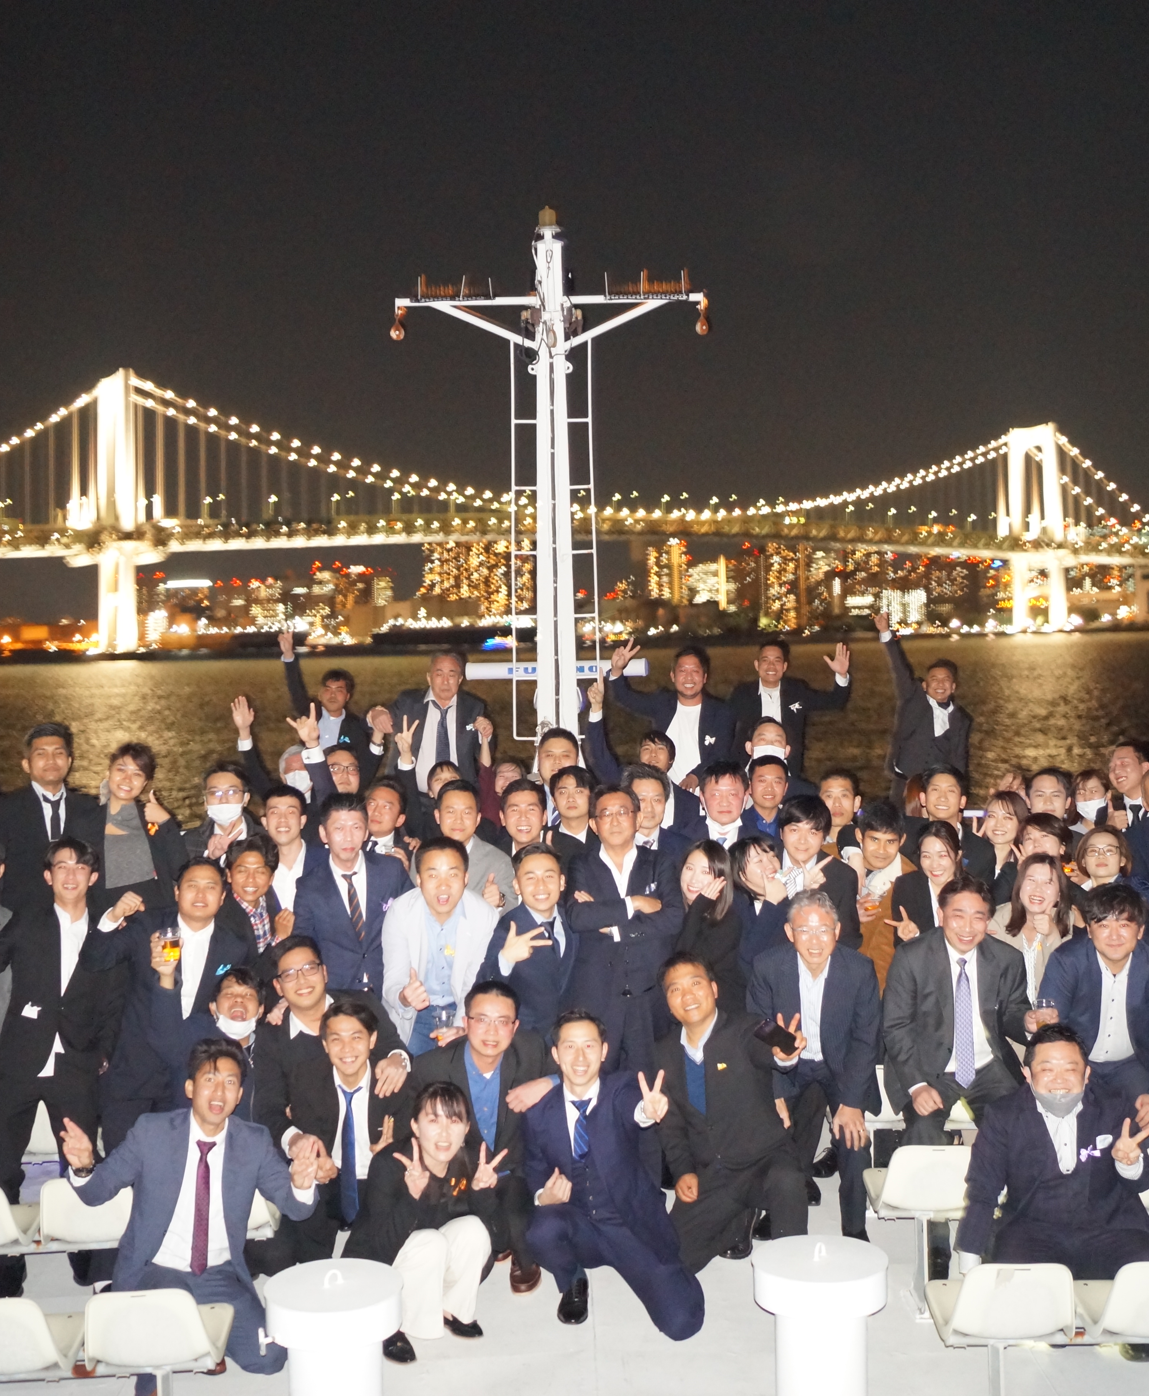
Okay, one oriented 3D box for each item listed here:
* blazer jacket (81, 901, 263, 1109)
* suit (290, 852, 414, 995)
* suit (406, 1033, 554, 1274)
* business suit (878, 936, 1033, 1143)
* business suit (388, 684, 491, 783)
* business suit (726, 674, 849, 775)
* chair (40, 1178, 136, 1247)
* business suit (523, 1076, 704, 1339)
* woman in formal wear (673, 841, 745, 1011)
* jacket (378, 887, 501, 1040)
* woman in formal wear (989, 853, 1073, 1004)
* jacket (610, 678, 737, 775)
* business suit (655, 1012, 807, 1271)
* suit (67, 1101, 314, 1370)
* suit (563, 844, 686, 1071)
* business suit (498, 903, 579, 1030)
[{"bbox_3d":[-1.527,1.155,5.986,0.660,0.750,0.400,-2,3,-12],"label":"blazer jacket"},{"bbox_3d":[-0.911,0.982,6.450,0.500,0.740,0.320,-1,2,-6],"label":"suit"},{"bbox_3d":[-0.352,1.686,5.780,0.560,0.900,0.580,-1,3,-2],"label":"suit"},{"bbox_3d":[1.454,1.504,6.000,0.570,1.180,0.620,-1,3,10],"label":"business suit"},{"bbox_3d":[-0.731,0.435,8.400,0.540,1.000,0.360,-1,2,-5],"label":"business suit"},{"bbox_3d":[1.165,0.199,8.700,0.680,0.660,0.360,-1,2,6],"label":"business suit"},{"bbox_3d":[-1.663,1.730,5.400,0.385,0.255,0.390,-1,3,-2],"label":"chair"},{"bbox_3d":[0.145,1.796,5.680,0.660,0.840,0.620,-1,2,3],"label":"business suit"},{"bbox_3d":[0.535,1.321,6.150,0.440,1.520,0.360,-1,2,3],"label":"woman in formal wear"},{"bbox_3d":[-0.503,1.026,5.963,0.500,0.620,0.420,-1,2,-3],"label":"jacket"},{"bbox_3d":[1.938,1.350,6.650,0.470,1.380,0.400,-1,3,13],"label":"woman in formal wear"},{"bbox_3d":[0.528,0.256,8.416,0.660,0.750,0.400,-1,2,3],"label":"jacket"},{"bbox_3d":[0.589,1.688,5.980,0.570,1.000,0.580,-1,2,6],"label":"business suit"},{"bbox_3d":[-1.222,1.766,5.040,0.730,0.880,0.530,-1,3,-10],"label":"suit"},{"bbox_3d":[0.197,1.362,6.420,0.500,1.450,0.360,-1,3,1],"label":"suit"},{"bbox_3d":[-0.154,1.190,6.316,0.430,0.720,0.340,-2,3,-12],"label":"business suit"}]

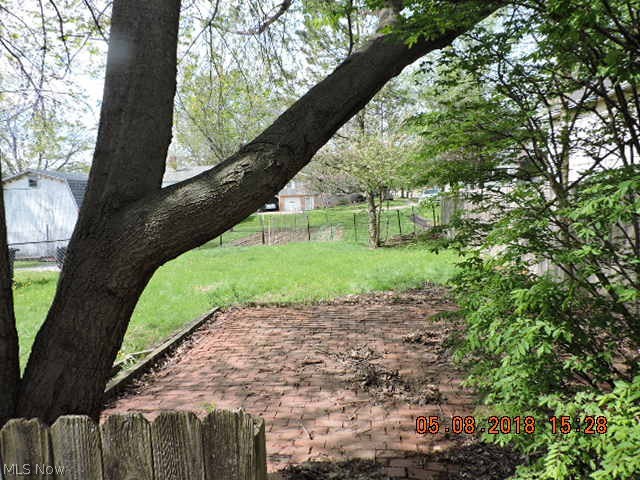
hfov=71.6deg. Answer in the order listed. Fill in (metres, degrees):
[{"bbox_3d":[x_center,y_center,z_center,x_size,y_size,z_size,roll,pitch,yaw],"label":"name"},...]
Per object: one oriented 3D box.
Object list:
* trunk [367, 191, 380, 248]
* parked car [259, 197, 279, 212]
[{"bbox_3d":[2.074,-0.783,17.200,0.480,2.300,0.420,-1,6,0],"label":"trunk"},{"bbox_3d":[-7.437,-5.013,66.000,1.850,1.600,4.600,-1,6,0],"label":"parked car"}]

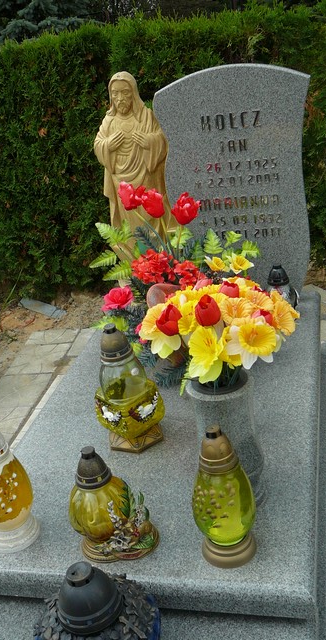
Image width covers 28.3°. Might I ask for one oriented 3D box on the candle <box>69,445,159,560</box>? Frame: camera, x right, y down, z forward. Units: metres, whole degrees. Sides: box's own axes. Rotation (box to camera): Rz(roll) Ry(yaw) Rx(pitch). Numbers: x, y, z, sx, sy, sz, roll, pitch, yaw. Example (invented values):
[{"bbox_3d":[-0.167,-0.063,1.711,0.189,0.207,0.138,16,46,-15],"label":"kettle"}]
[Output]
[{"bbox_3d":[-0.121,0.384,1.401,0.176,0.274,0.133,5,29,29],"label":"candle"}]

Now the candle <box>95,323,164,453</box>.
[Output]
[{"bbox_3d":[-0.106,0.165,1.752,0.180,0.355,0.175,-12,25,-2],"label":"candle"}]

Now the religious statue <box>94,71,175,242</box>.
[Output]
[{"bbox_3d":[-0.073,-0.423,2.378,0.270,0.885,0.191,-2,26,15],"label":"religious statue"}]

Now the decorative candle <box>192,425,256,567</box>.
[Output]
[{"bbox_3d":[0.120,0.355,1.329,0.127,0.325,0.127,-2,26,15],"label":"decorative candle"}]

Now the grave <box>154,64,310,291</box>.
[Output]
[{"bbox_3d":[0.281,-0.479,2.398,0.551,0.864,0.080,-2,26,15],"label":"grave"}]

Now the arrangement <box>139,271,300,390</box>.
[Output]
[{"bbox_3d":[0.115,0.021,1.398,0.350,0.249,0.297,-9,25,2],"label":"arrangement"}]

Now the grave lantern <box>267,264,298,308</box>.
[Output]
[{"bbox_3d":[0.402,-0.095,2.263,0.119,0.210,0.119,-7,26,7],"label":"grave lantern"}]

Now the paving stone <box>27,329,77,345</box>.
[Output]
[{"bbox_3d":[-0.545,0.106,3.252,0.249,0.048,0.143,-3,27,16],"label":"paving stone"}]

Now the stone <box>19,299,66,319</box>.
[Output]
[{"bbox_3d":[-0.653,-0.073,3.472,0.090,0.053,0.360,-29,31,-33],"label":"stone"}]

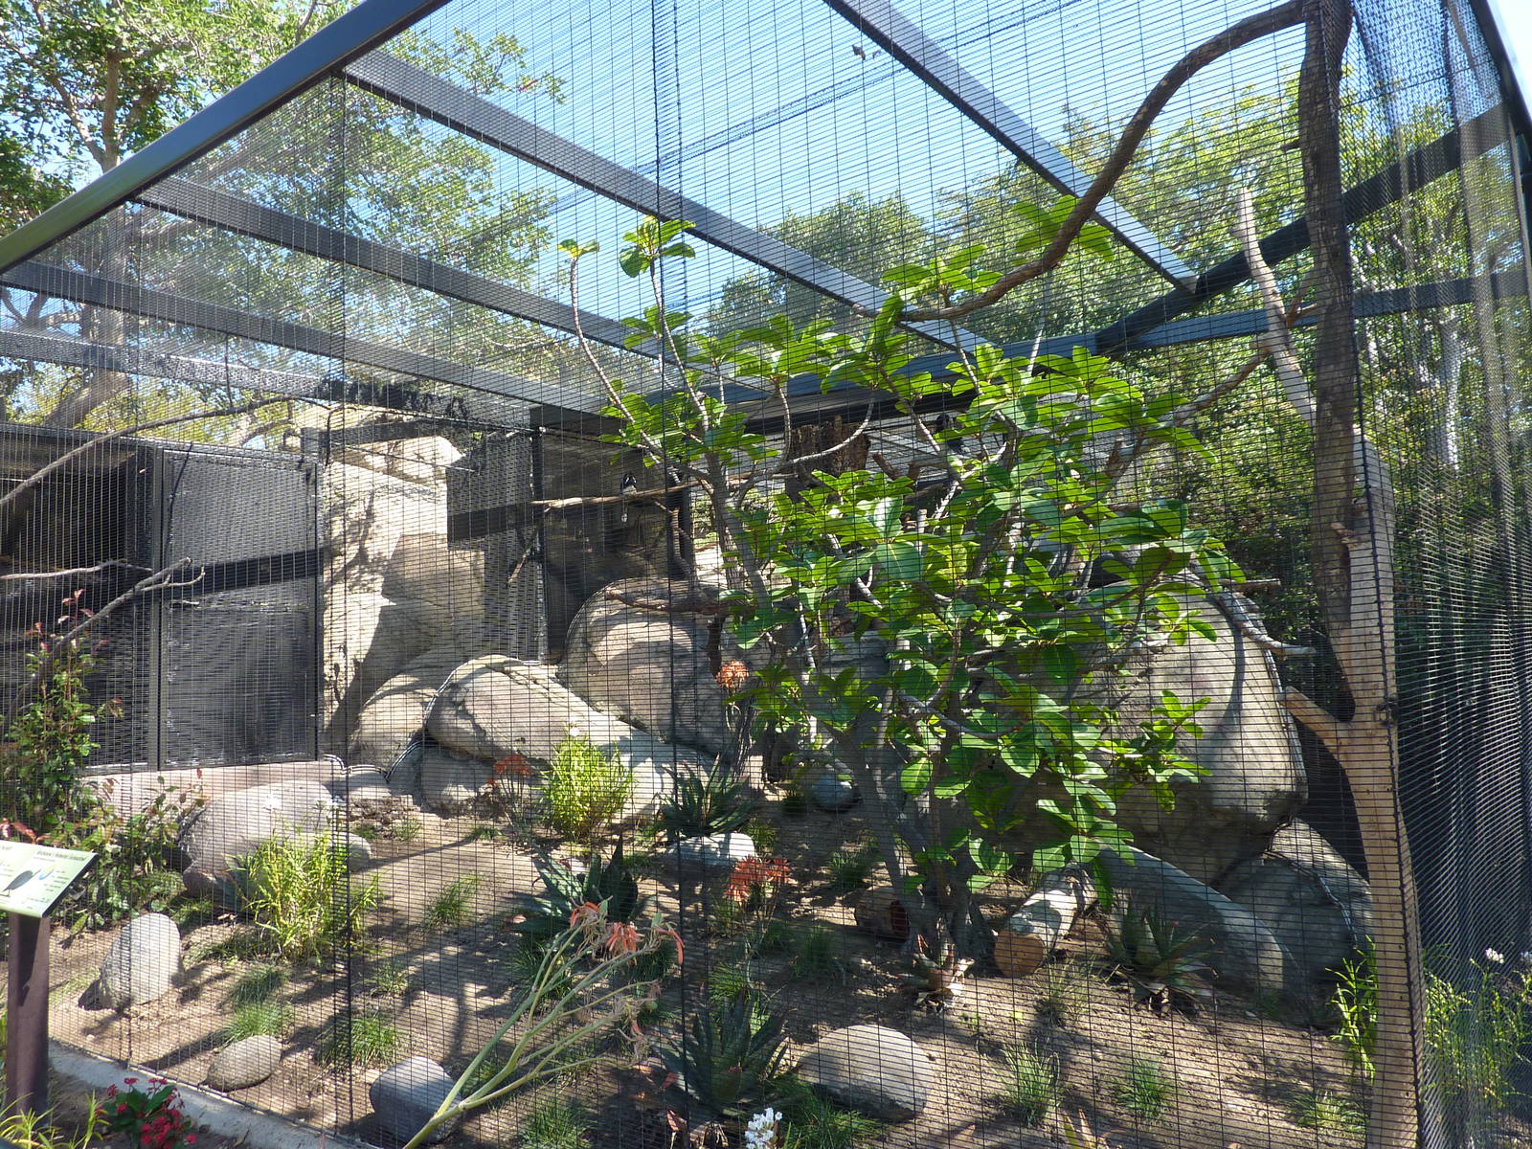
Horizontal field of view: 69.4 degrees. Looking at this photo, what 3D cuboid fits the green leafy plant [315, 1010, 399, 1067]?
[{"bbox_3d":[-1.487,1.669,4.030,0.294,0.166,0.279,-2,-5,0],"label":"green leafy plant"}]

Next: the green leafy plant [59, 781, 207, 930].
[{"bbox_3d":[-3.595,1.558,6.263,0.815,0.774,0.652,0,-6,-30],"label":"green leafy plant"}]

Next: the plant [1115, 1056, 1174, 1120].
[{"bbox_3d":[1.051,1.431,3.089,0.159,0.155,0.146,-3,-4,17],"label":"plant"}]

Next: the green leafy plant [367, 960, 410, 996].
[{"bbox_3d":[-1.575,1.673,4.618,0.180,0.120,0.170,-1,-5,-19],"label":"green leafy plant"}]

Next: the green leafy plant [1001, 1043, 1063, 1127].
[{"bbox_3d":[0.724,1.389,3.056,0.170,0.180,0.160,-4,-5,12],"label":"green leafy plant"}]

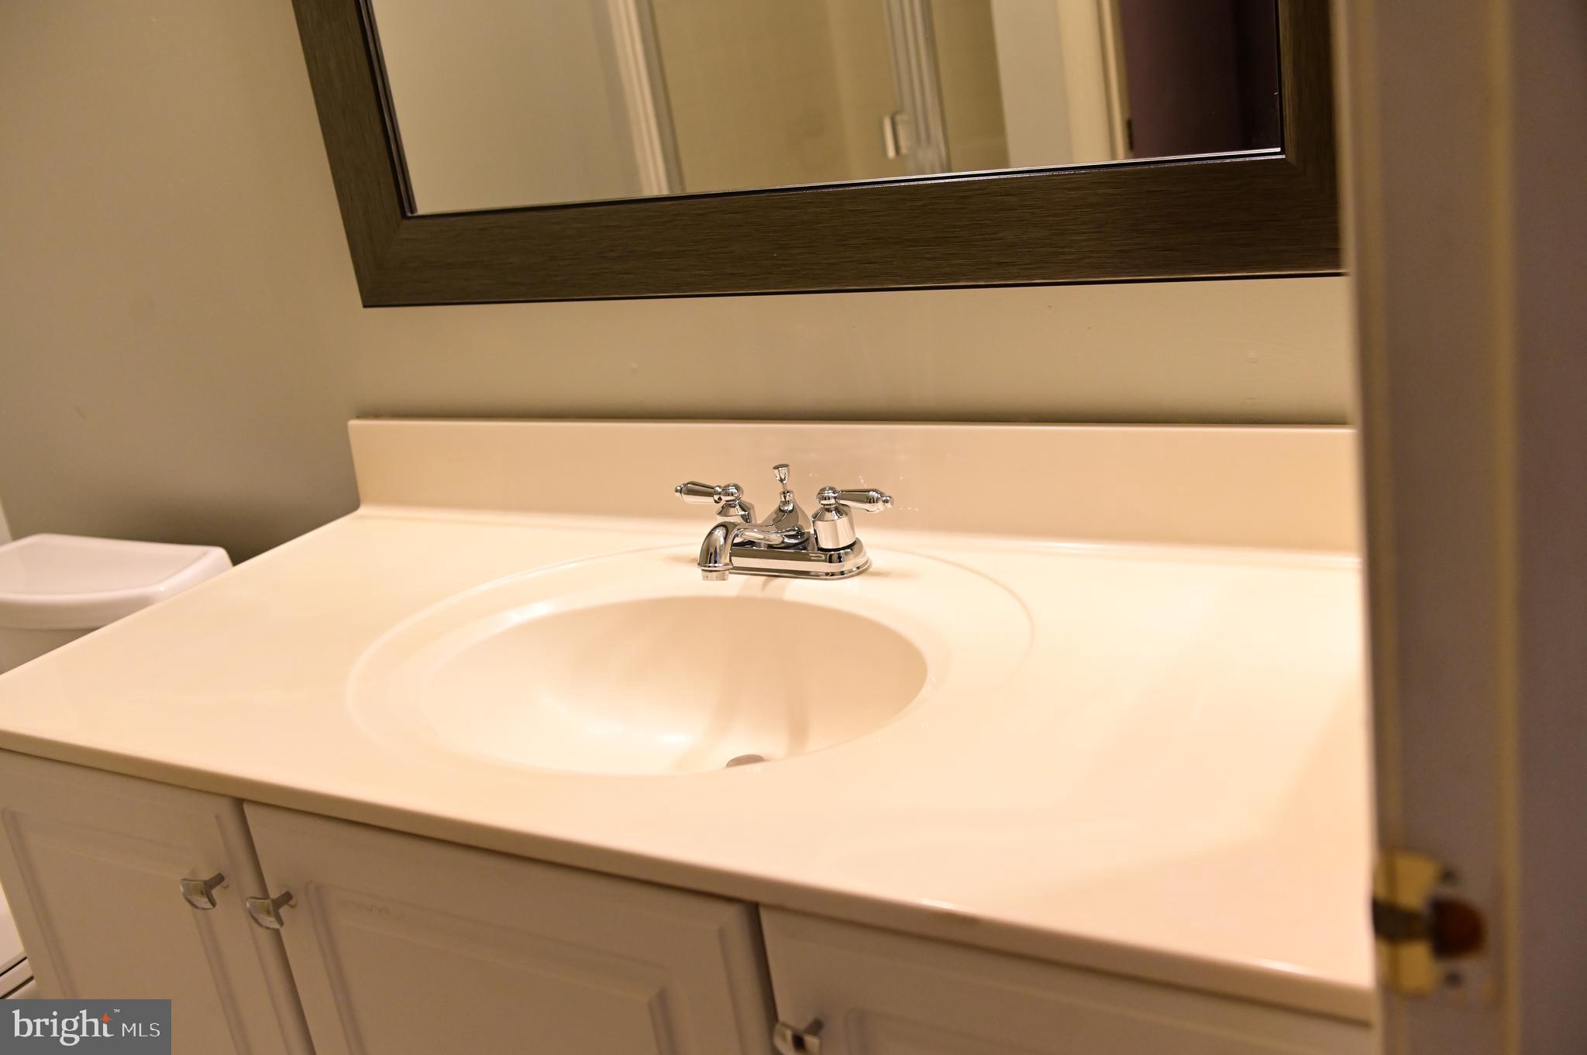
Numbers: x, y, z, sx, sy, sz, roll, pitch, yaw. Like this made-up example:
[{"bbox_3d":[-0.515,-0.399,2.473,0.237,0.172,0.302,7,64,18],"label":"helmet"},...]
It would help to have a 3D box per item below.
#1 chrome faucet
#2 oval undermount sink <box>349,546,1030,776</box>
[{"bbox_3d":[-0.034,0.007,1.333,0.223,0.092,0.160,3,21,30],"label":"chrome faucet"},{"bbox_3d":[-0.080,0.157,1.273,0.576,0.142,0.468,3,21,30],"label":"oval undermount sink"}]

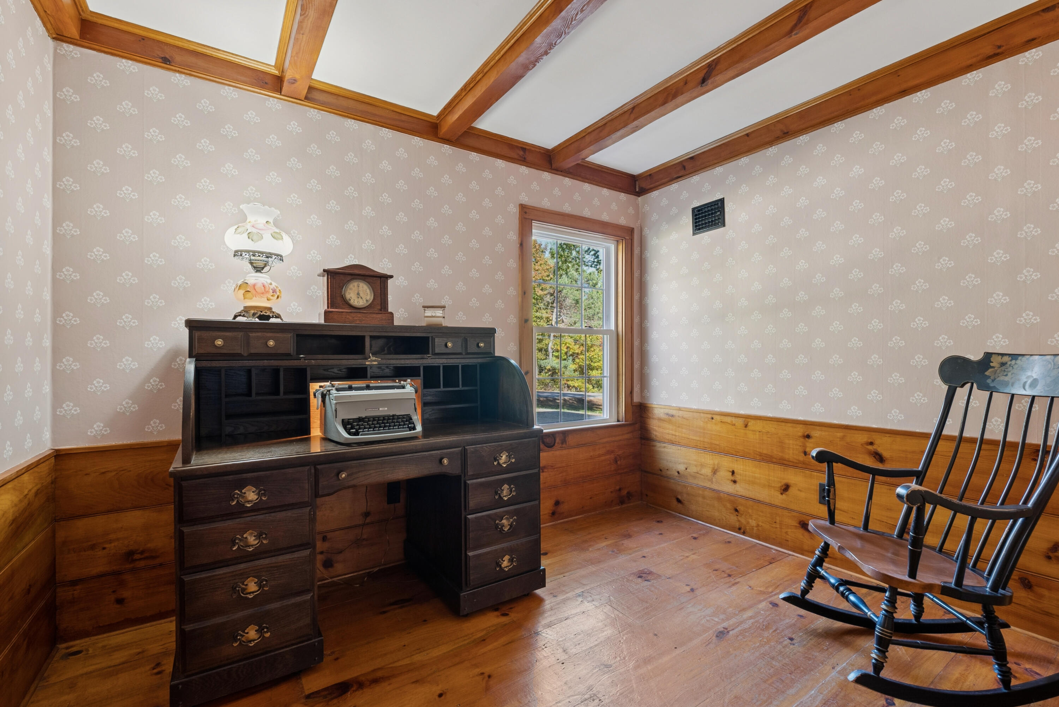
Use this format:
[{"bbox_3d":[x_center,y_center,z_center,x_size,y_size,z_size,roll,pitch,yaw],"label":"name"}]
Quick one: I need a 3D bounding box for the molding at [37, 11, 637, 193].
[{"bbox_3d":[-0.474,-1.242,2.629,3.153,0.119,0.067,0,0,-34],"label":"molding"}]

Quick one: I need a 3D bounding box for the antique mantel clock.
[{"bbox_3d":[-0.825,-0.270,2.246,0.314,0.284,0.139,0,0,-34],"label":"antique mantel clock"}]

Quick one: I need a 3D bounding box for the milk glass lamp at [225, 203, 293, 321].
[{"bbox_3d":[-1.160,-0.373,2.027,0.256,0.488,0.256,0,0,-34],"label":"milk glass lamp"}]

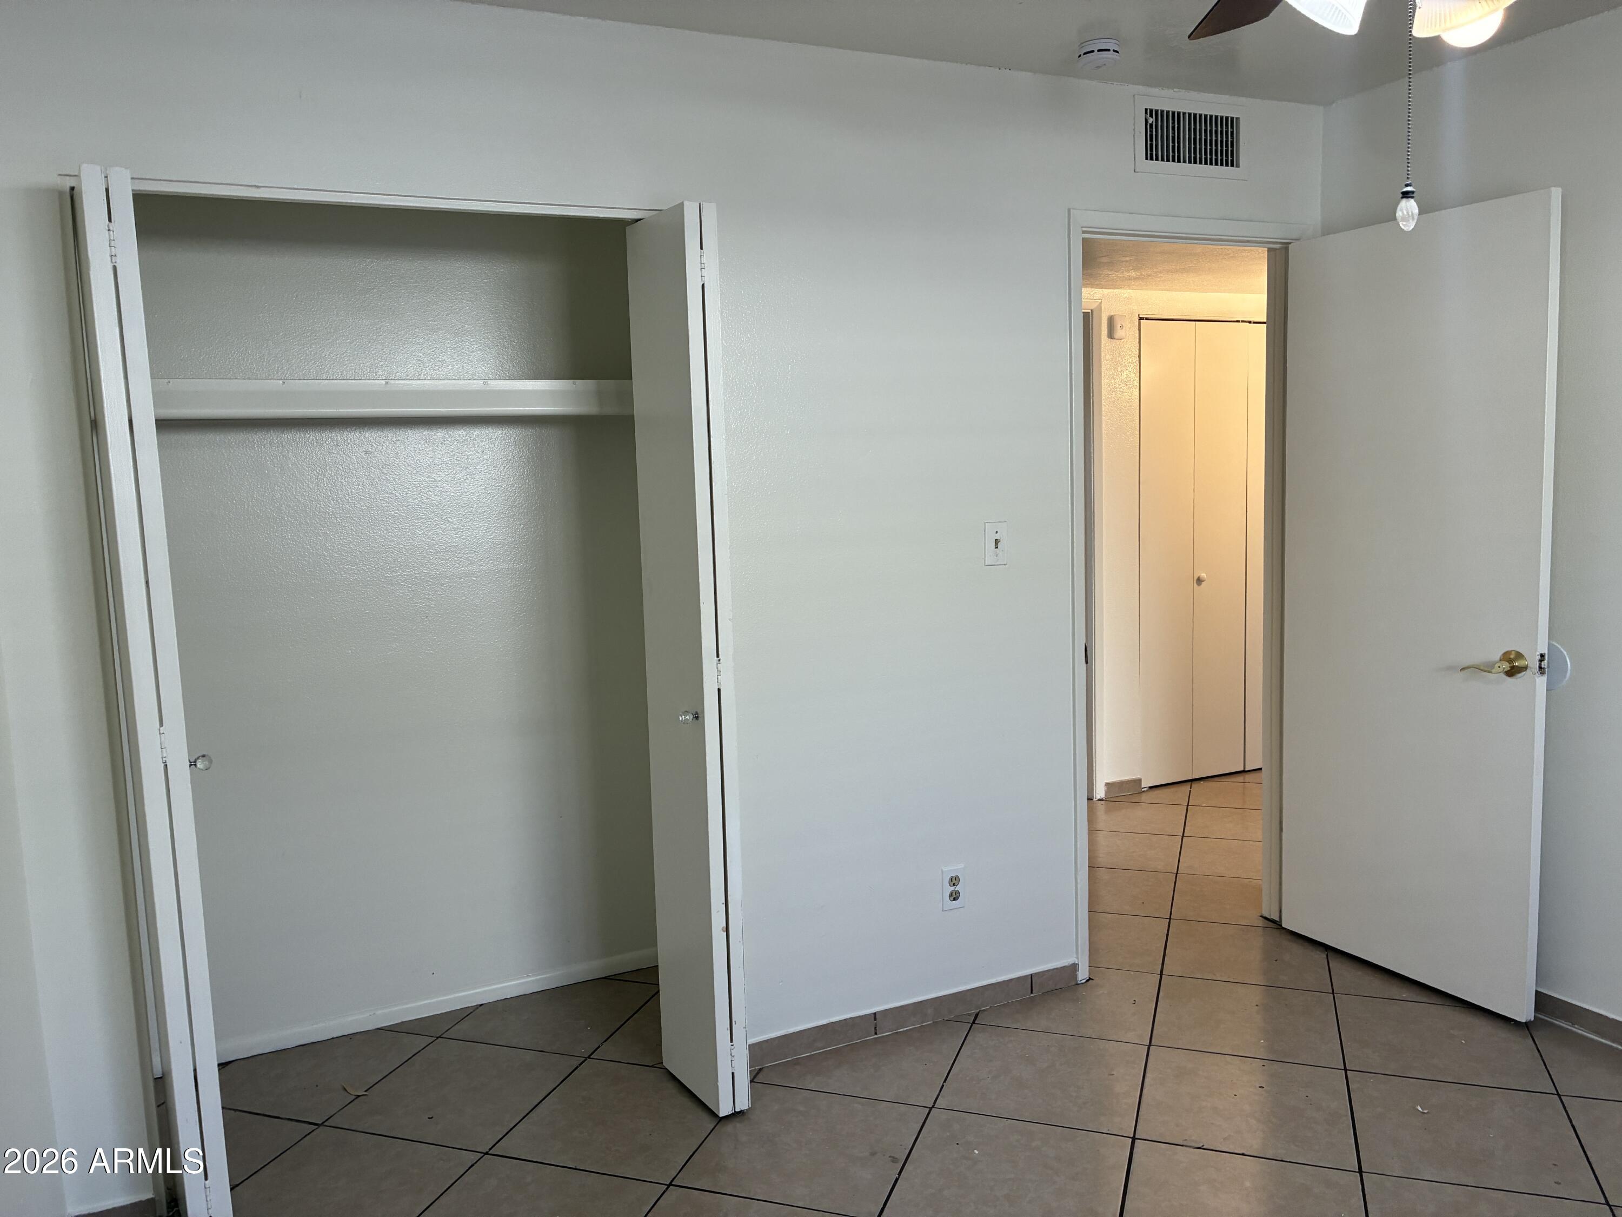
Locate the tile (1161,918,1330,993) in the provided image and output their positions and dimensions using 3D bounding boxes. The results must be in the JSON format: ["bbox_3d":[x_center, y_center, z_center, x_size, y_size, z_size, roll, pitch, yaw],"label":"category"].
[{"bbox_3d":[1.278,1.018,3.589,0.440,0.010,0.440,0,7,20],"label":"tile"}]

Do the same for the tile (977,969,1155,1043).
[{"bbox_3d":[0.712,1.073,3.331,0.441,0.010,0.441,0,6,20],"label":"tile"}]

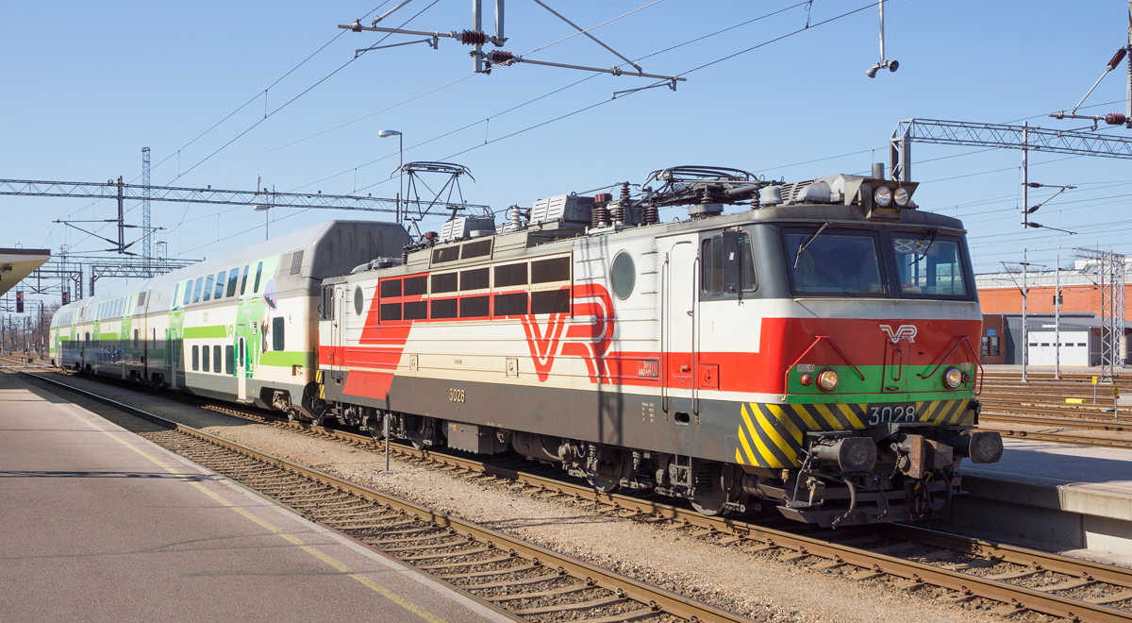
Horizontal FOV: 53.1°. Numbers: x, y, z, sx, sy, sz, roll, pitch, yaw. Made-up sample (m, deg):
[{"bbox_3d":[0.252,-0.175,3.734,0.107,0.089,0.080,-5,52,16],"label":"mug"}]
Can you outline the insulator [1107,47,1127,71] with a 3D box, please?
[{"bbox_3d":[11.429,-5.240,23.501,0.628,0.160,0.160,-45,19,-22],"label":"insulator"}]

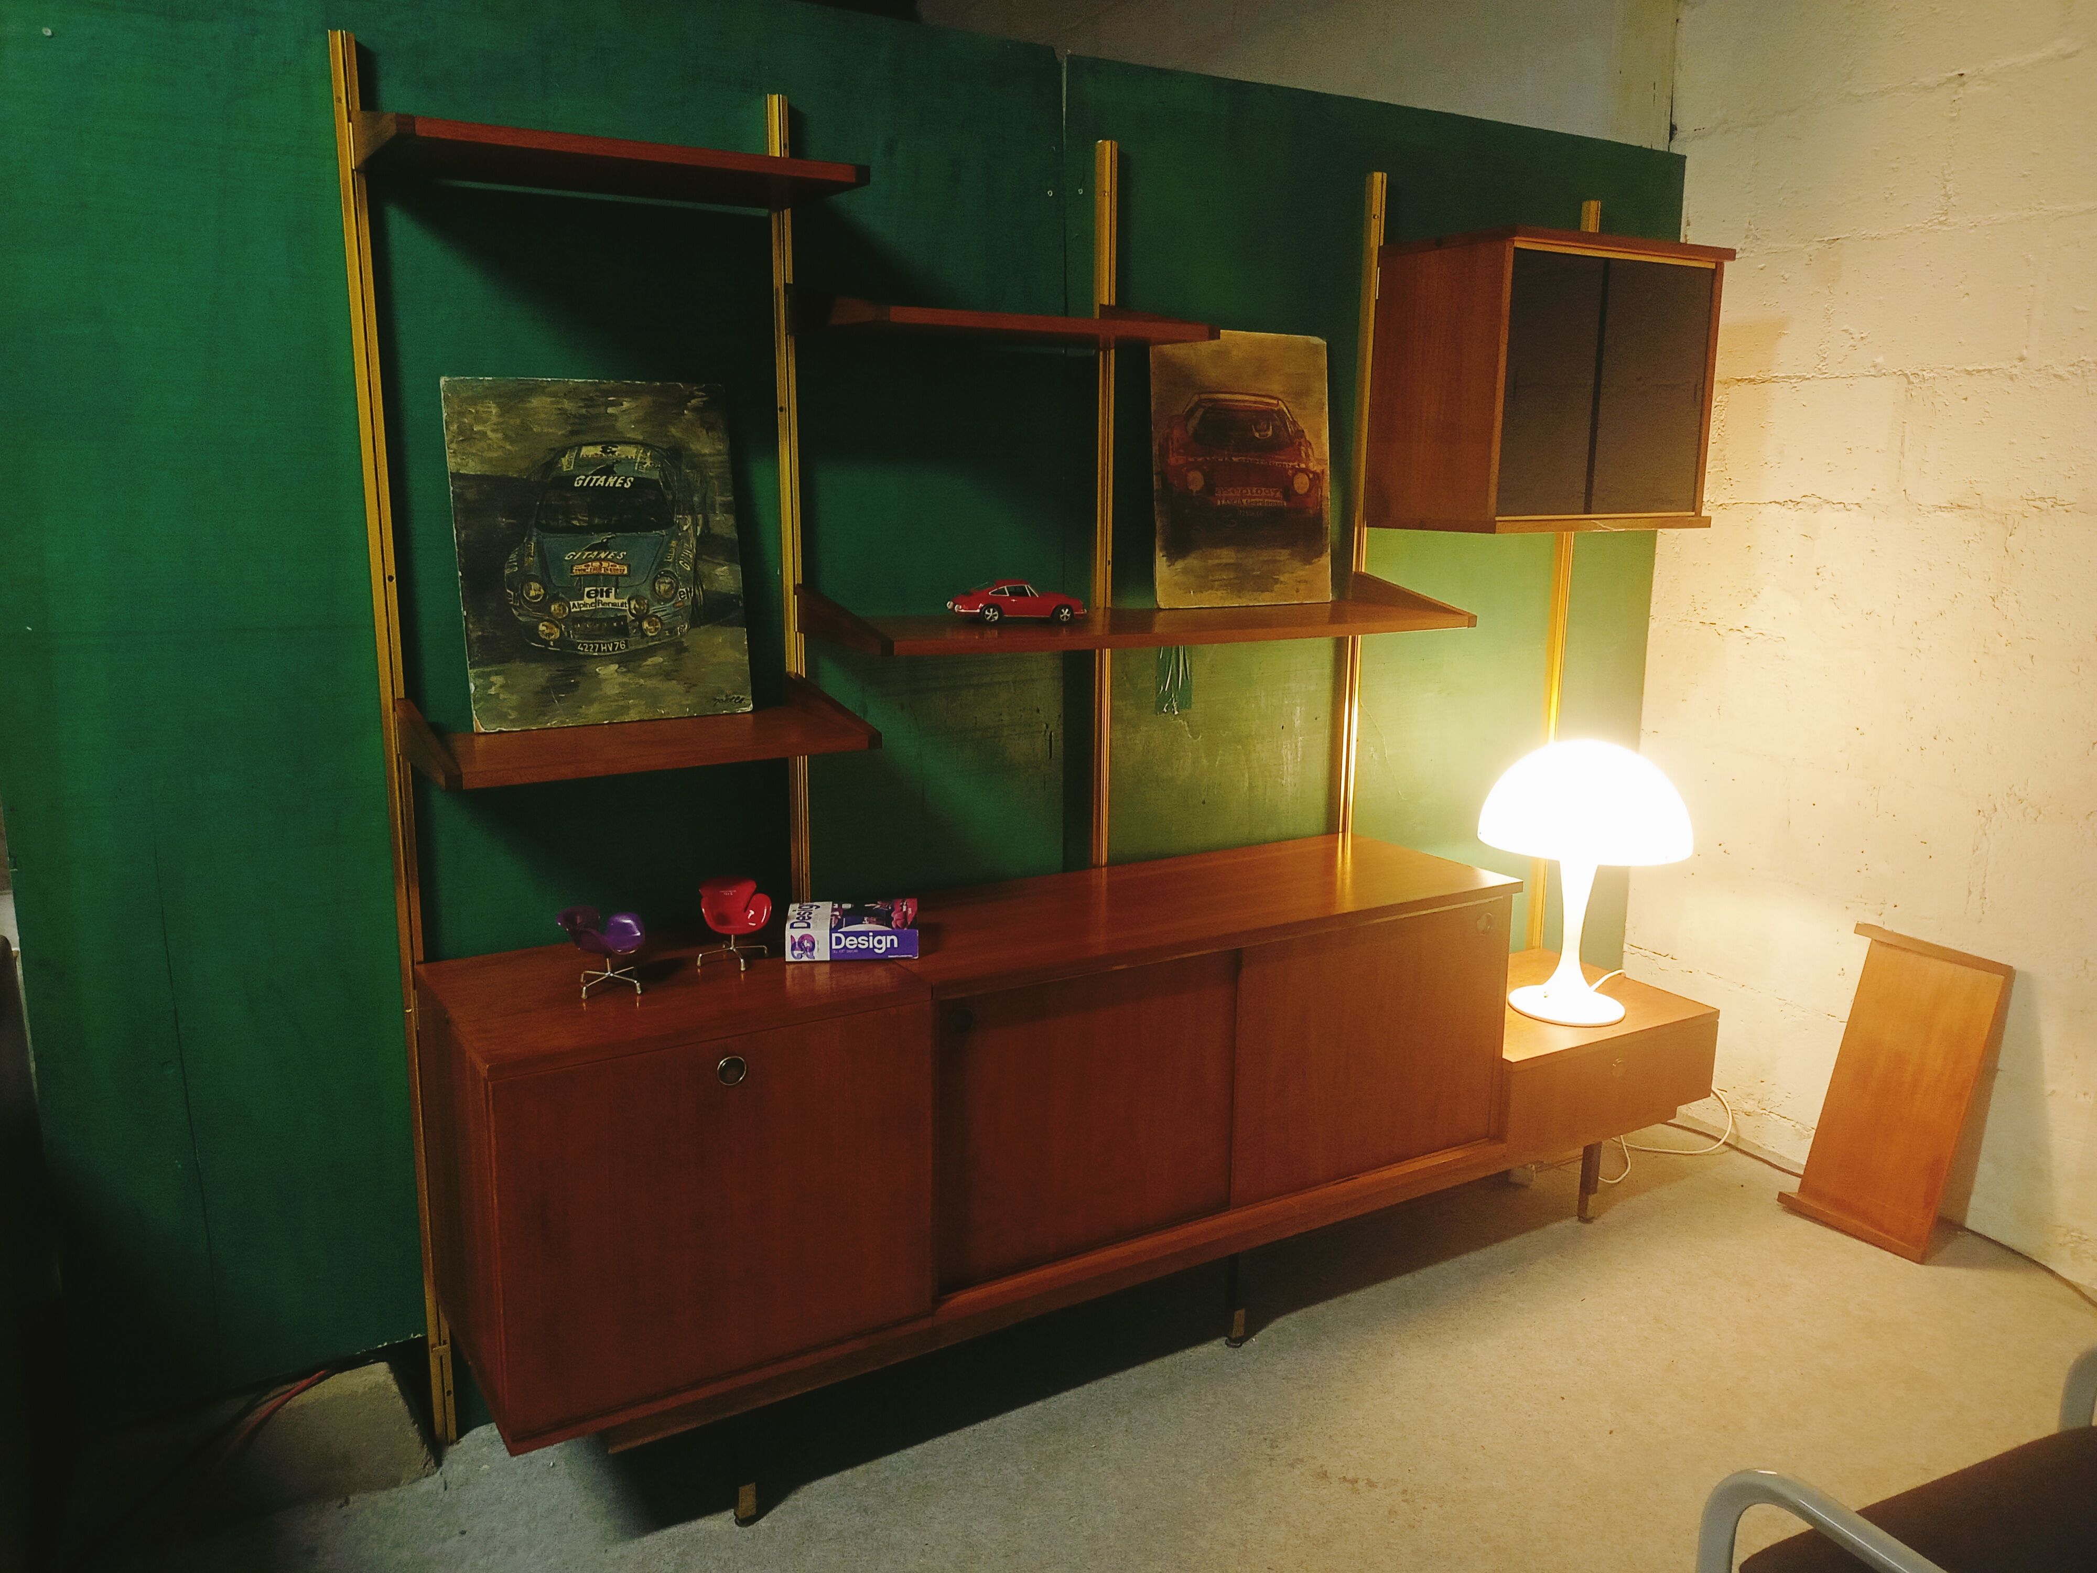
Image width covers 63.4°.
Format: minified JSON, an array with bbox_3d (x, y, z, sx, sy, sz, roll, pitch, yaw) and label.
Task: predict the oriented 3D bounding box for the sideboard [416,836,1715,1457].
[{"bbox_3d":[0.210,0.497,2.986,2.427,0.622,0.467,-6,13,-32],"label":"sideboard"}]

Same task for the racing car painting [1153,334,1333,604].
[{"bbox_3d":[0.363,-0.584,3.143,0.414,0.494,0.015,-6,8,-32],"label":"racing car painting"}]

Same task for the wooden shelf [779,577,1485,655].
[{"bbox_3d":[0.185,-0.313,2.917,1.214,0.082,0.324,-6,13,-32],"label":"wooden shelf"}]

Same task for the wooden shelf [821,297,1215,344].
[{"bbox_3d":[-0.068,-0.744,2.665,0.609,0.078,0.327,-6,13,-32],"label":"wooden shelf"}]

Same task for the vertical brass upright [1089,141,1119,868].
[{"bbox_3d":[0.092,-0.099,3.104,0.031,2.055,0.031,-6,13,-32],"label":"vertical brass upright"}]

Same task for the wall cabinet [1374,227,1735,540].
[{"bbox_3d":[0.979,-0.774,3.319,0.610,0.532,0.345,-6,13,-32],"label":"wall cabinet"}]

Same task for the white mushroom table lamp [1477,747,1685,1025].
[{"bbox_3d":[1.057,0.184,3.377,0.403,0.548,0.403,-6,13,-32],"label":"white mushroom table lamp"}]

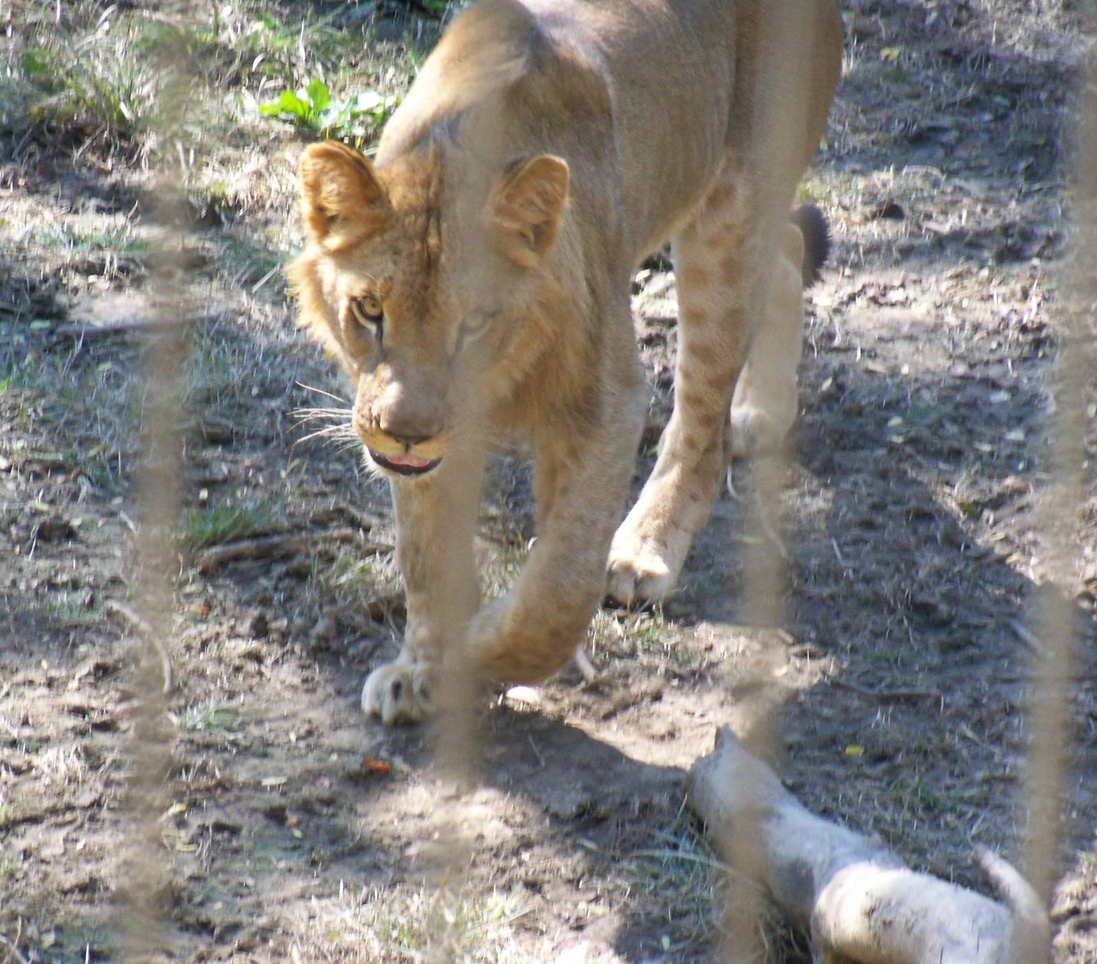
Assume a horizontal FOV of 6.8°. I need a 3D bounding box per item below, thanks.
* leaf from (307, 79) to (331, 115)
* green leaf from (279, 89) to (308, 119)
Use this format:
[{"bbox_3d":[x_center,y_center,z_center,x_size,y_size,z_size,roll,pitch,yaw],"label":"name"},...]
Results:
[{"bbox_3d":[-0.301,-0.503,12.000,0.034,0.045,0.020,0,19,0],"label":"leaf"},{"bbox_3d":[-0.334,-0.495,12.000,0.039,0.033,0.027,0,19,0],"label":"green leaf"}]

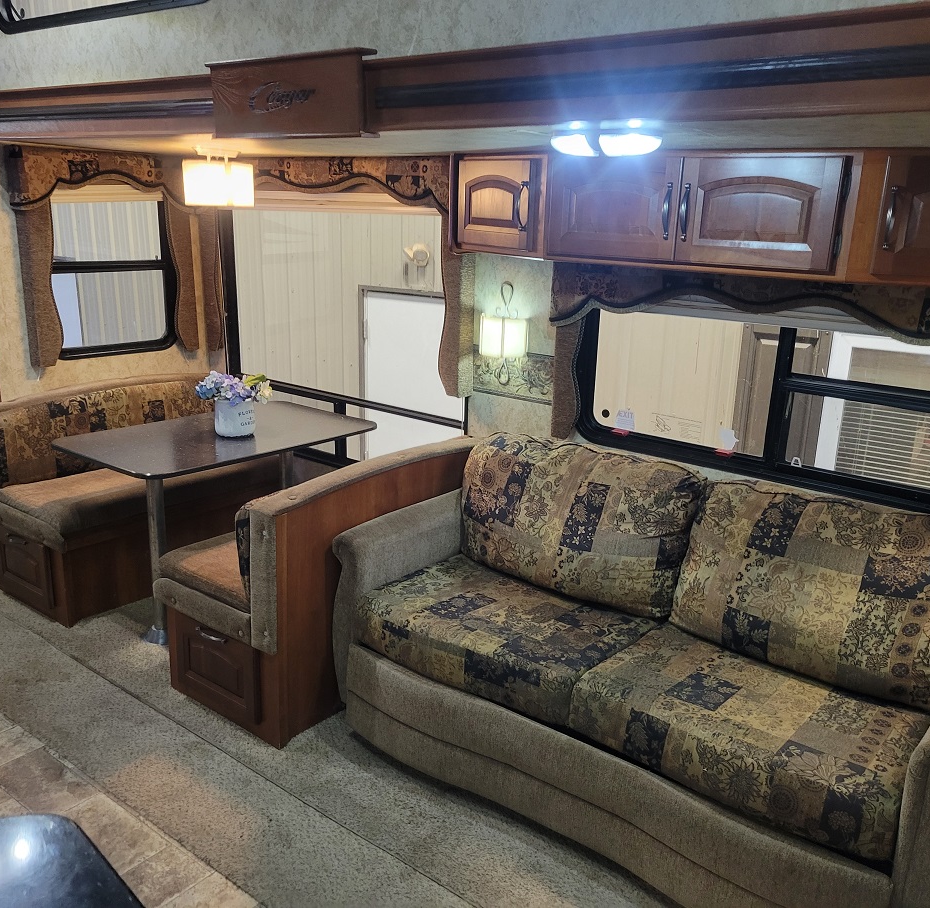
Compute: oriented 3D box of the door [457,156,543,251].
[{"bbox_3d":[0.095,-0.780,2.837,0.342,0.282,0.041,14,20,36],"label":"door"}]

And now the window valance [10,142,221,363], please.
[{"bbox_3d":[-1.506,-0.841,3.909,0.130,0.872,0.782,14,20,36],"label":"window valance"}]

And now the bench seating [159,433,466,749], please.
[{"bbox_3d":[-0.452,0.346,3.220,0.636,0.810,1.092,14,20,36],"label":"bench seating"}]

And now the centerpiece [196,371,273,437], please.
[{"bbox_3d":[-0.874,-0.197,3.465,0.240,0.225,0.240,2,16,0],"label":"centerpiece"}]

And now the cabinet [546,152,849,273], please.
[{"bbox_3d":[0.662,-0.684,2.561,0.877,0.301,0.277,14,20,36],"label":"cabinet"}]

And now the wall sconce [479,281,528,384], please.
[{"bbox_3d":[0.126,-0.422,3.206,0.171,0.363,0.106,14,20,36],"label":"wall sconce"}]

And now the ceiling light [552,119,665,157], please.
[{"bbox_3d":[0.333,-0.703,2.084,0.269,0.055,0.130,14,20,36],"label":"ceiling light"}]

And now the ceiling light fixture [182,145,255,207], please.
[{"bbox_3d":[-0.873,-0.978,3.216,0.228,0.196,0.139,14,20,36],"label":"ceiling light fixture"}]

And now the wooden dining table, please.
[{"bbox_3d":[-0.933,0.273,3.565,0.636,0.737,1.001,14,20,36],"label":"wooden dining table"}]

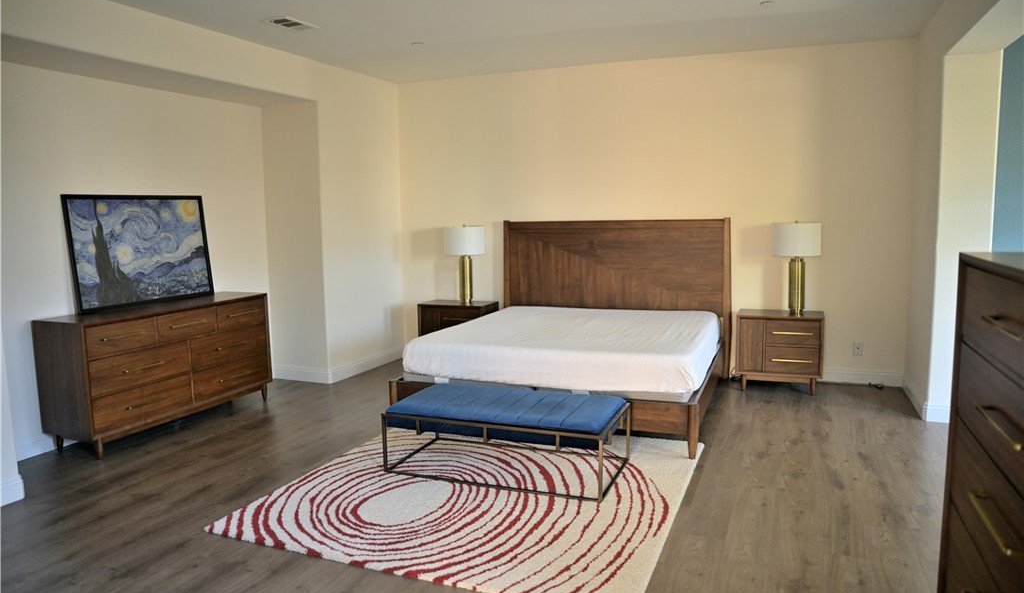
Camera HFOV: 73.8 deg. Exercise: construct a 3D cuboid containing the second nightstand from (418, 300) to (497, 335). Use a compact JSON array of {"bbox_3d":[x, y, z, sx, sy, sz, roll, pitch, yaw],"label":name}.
[{"bbox_3d":[-0.504,0.375,6.539,0.655,0.620,0.380,2,7,22],"label":"second nightstand"}]

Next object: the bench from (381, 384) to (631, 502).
[{"bbox_3d":[-0.021,0.793,3.923,1.268,0.377,0.644,2,7,22],"label":"bench"}]

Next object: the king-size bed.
[{"bbox_3d":[0.509,0.126,5.240,2.072,1.391,2.130,2,7,22],"label":"king-size bed"}]

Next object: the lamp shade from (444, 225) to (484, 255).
[{"bbox_3d":[-0.431,-0.506,6.274,0.355,0.258,0.355,-1,7,0],"label":"lamp shade"}]

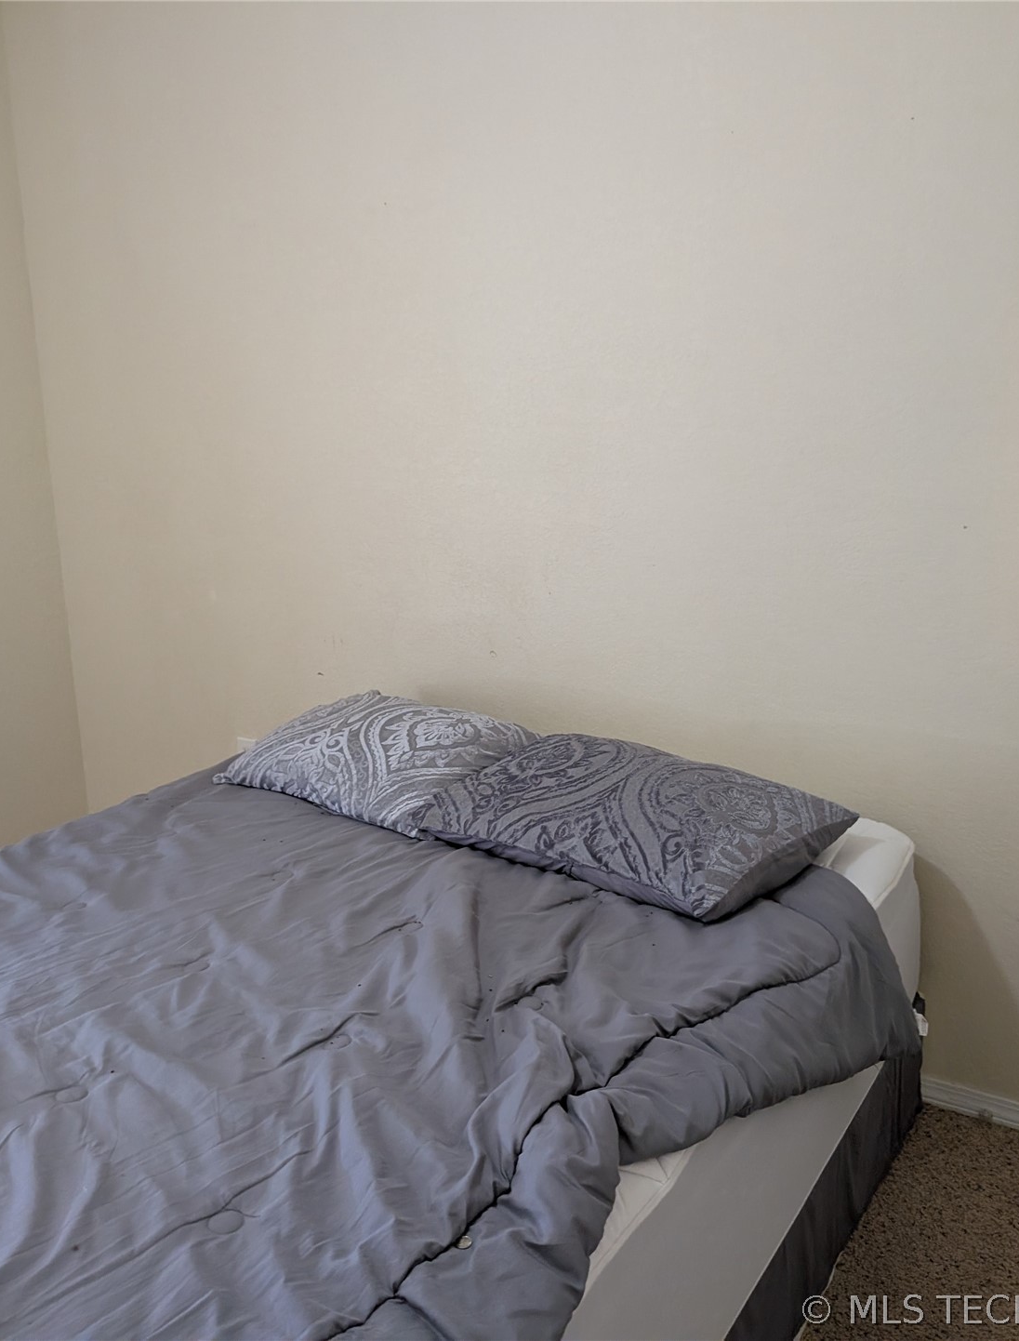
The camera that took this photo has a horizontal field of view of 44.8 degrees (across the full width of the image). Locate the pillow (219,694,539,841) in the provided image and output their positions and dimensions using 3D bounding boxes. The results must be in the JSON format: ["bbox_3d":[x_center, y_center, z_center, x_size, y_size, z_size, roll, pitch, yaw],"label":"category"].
[{"bbox_3d":[-0.274,0.197,2.885,0.660,0.160,0.500,8,25,36],"label":"pillow"}]

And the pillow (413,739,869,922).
[{"bbox_3d":[0.244,0.280,2.447,0.690,0.160,0.510,10,23,34],"label":"pillow"}]

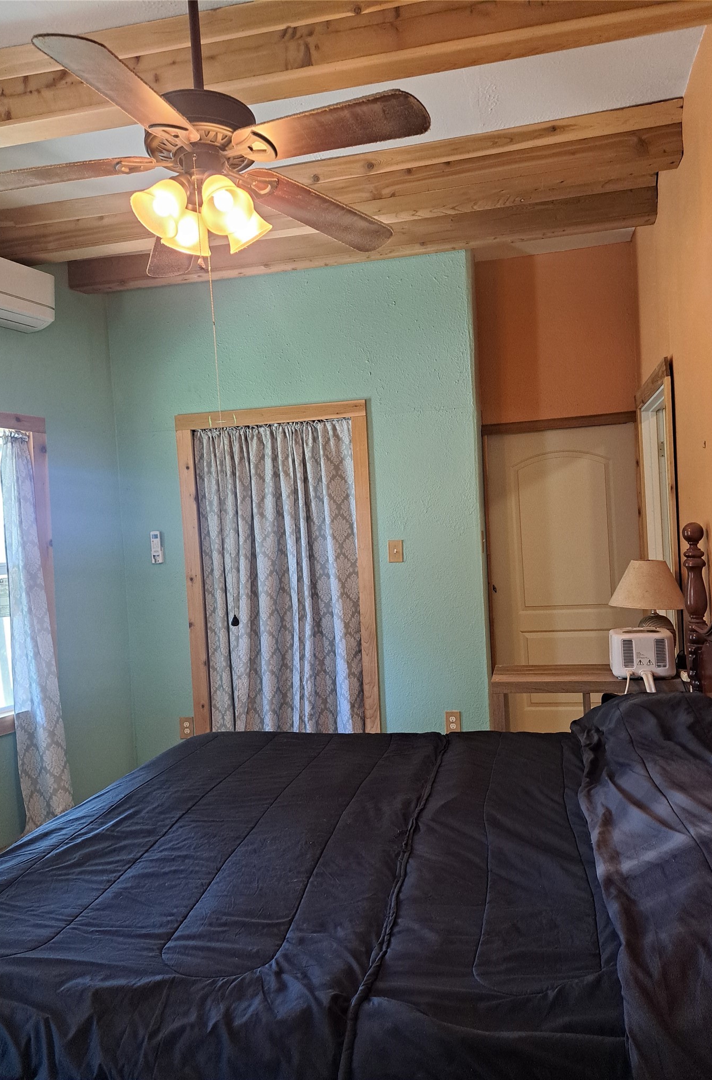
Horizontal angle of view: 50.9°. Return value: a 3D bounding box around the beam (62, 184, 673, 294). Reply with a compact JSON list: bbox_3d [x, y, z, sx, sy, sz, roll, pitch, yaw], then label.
[{"bbox_3d":[-0.056,-1.549,3.910,3.071,0.140,0.110,-3,1,10],"label":"beam"}]

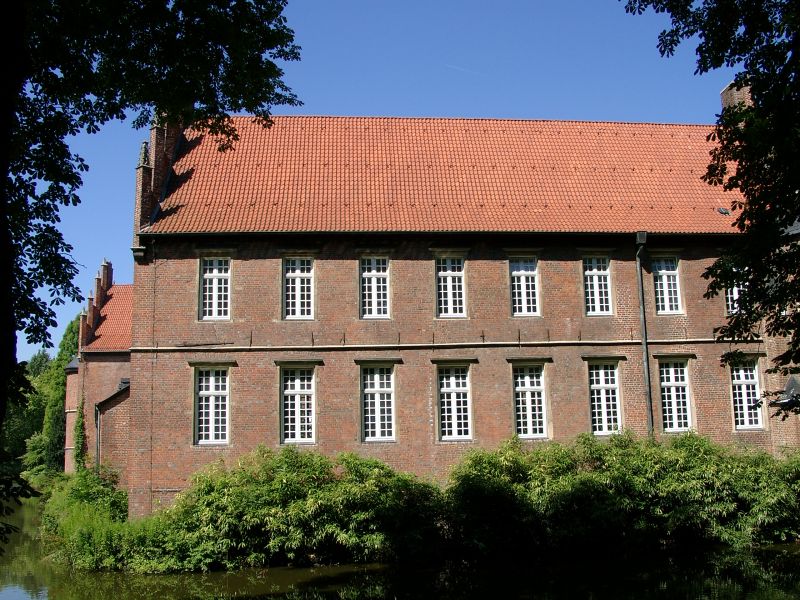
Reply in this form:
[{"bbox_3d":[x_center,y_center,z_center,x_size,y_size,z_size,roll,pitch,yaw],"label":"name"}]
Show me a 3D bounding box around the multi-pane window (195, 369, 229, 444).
[{"bbox_3d":[-7.043,3.982,29.506,1.204,2.838,0.200,-1,-9,-6],"label":"multi-pane window"}]

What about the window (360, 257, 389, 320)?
[{"bbox_3d":[-0.912,-0.469,29.130,1.060,2.280,0.180,-1,-9,-6],"label":"window"}]

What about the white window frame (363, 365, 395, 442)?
[{"bbox_3d":[-0.840,4.006,30.111,1.198,2.810,0.200,-1,-9,-6],"label":"white window frame"}]

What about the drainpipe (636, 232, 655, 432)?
[{"bbox_3d":[9.311,1.860,29.581,0.350,9.063,0.400,-1,-9,-6],"label":"drainpipe"}]

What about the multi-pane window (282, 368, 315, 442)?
[{"bbox_3d":[-3.858,4.001,29.816,1.233,2.838,0.200,-1,-9,-6],"label":"multi-pane window"}]

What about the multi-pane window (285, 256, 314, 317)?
[{"bbox_3d":[-3.686,-0.464,28.817,1.060,2.280,0.180,-1,-9,-6],"label":"multi-pane window"}]

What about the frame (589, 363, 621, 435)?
[{"bbox_3d":[8.047,3.908,30.997,1.126,2.820,0.200,-1,-9,-6],"label":"frame"}]

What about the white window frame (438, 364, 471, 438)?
[{"bbox_3d":[2.028,3.745,28.790,1.134,2.722,0.180,-1,-9,-6],"label":"white window frame"}]

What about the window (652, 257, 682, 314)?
[{"bbox_3d":[10.822,-0.552,31.947,1.061,2.367,0.200,-1,-9,-6],"label":"window"}]

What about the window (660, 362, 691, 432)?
[{"bbox_3d":[10.925,3.865,31.286,1.095,2.787,0.200,-1,-9,-6],"label":"window"}]

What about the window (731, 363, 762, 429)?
[{"bbox_3d":[13.249,3.682,30.060,1.134,2.722,0.180,-1,-9,-6],"label":"window"}]

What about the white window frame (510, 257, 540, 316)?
[{"bbox_3d":[4.974,-0.502,31.366,1.073,2.374,0.200,-1,-9,-6],"label":"white window frame"}]

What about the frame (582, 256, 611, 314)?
[{"bbox_3d":[7.944,-0.539,31.663,1.057,2.365,0.200,-1,-9,-6],"label":"frame"}]

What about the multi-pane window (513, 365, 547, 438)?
[{"bbox_3d":[4.790,3.748,29.099,1.134,2.722,0.180,-1,-9,-6],"label":"multi-pane window"}]

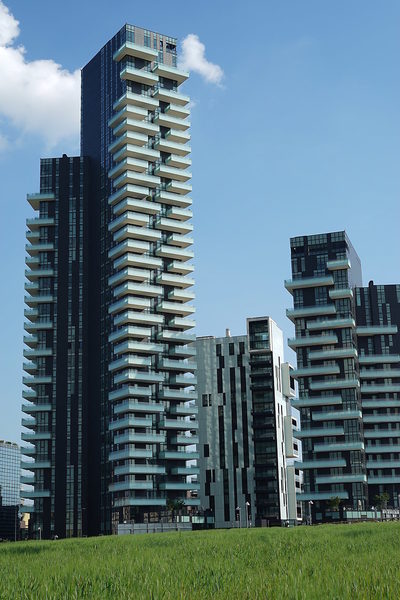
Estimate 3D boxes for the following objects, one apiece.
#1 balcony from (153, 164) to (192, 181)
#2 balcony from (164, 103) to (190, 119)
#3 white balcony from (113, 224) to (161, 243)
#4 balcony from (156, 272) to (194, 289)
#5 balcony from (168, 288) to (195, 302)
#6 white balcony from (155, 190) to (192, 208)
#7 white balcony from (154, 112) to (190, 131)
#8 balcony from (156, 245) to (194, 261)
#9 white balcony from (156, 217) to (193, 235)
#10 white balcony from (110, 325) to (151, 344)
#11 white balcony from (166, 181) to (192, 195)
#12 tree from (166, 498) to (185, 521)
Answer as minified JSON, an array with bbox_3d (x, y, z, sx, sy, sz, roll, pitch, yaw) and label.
[{"bbox_3d":[-6.800,-31.590,230.190,9.100,1.570,3.400,8,-18,-32],"label":"balcony"},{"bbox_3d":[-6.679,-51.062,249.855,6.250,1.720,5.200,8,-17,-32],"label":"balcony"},{"bbox_3d":[-15.050,-15.320,222.350,9.210,1.570,7.040,8,-18,-32],"label":"white balcony"},{"bbox_3d":[-6.040,-4.540,222.990,9.100,1.570,3.400,8,-18,-32],"label":"balcony"},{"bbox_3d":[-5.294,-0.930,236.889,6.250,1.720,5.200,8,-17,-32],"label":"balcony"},{"bbox_3d":[-6.610,-24.820,228.390,9.100,1.570,3.400,8,-18,-32],"label":"white balcony"},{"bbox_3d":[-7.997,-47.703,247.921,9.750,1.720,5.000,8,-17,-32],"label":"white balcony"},{"bbox_3d":[-6.230,-11.300,224.790,9.100,1.570,3.400,8,-18,-32],"label":"balcony"},{"bbox_3d":[-6.420,-18.060,226.590,9.100,1.570,3.400,8,-18,-32],"label":"white balcony"},{"bbox_3d":[-17.612,8.849,229.039,6.250,1.720,10.200,8,-17,-32],"label":"white balcony"},{"bbox_3d":[-5.290,-28.010,230.170,5.740,1.570,3.400,8,-18,-32],"label":"white balcony"},{"bbox_3d":[-5.430,46.730,203.000,4.300,5.600,4.300,-2,-15,0],"label":"tree"}]

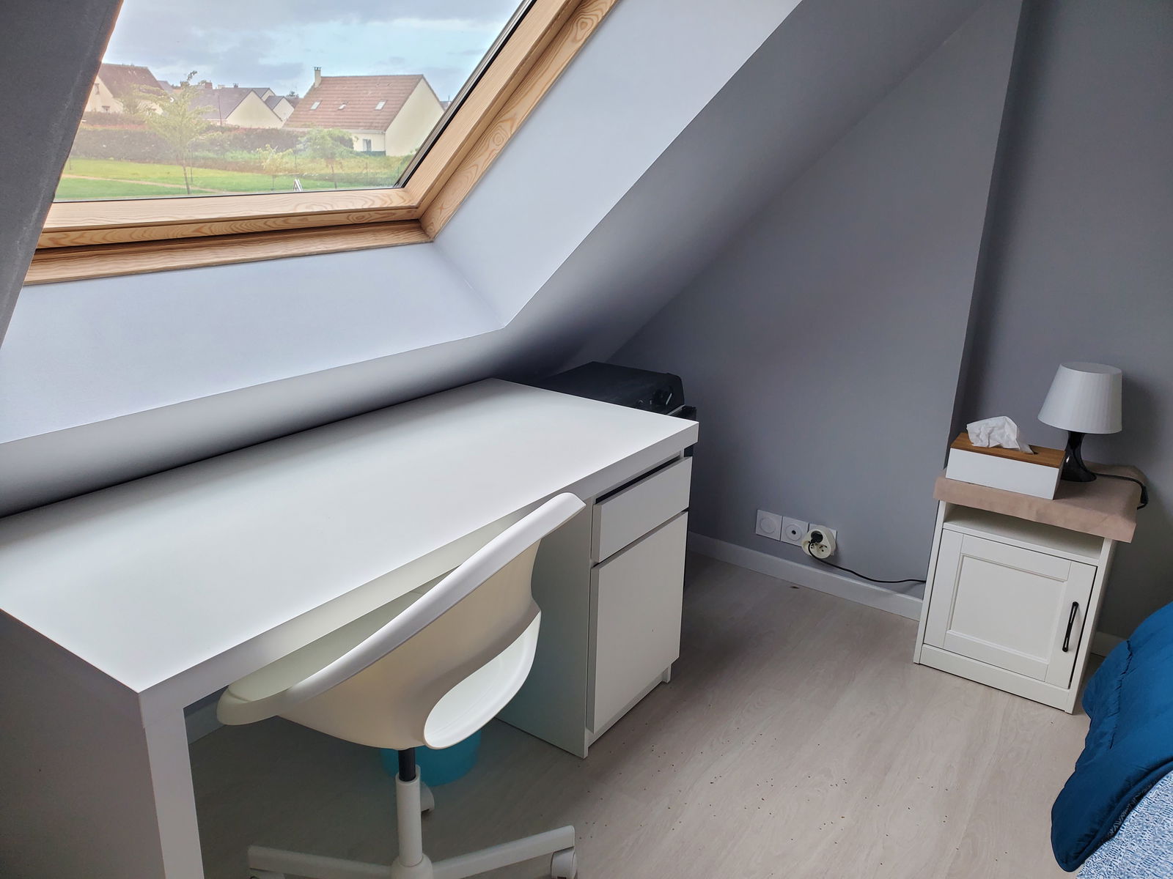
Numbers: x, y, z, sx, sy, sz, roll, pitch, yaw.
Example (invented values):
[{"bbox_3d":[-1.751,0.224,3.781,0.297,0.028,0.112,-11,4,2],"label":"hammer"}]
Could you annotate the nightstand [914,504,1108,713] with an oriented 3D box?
[{"bbox_3d":[1.195,0.371,2.430,0.409,0.545,0.360,13,21,32],"label":"nightstand"}]

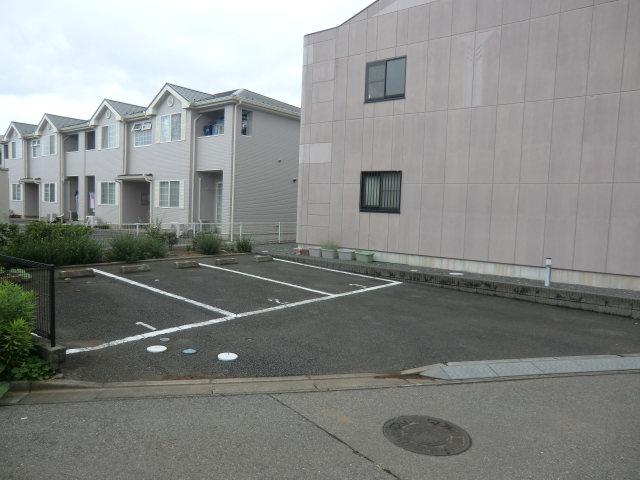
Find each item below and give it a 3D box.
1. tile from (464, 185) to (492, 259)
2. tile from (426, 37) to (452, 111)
[{"bbox_3d":[3.921,-0.466,10.955,0.607,1.830,0.050,5,6,36],"label":"tile"},{"bbox_3d":[3.000,-4.160,11.238,0.600,1.808,0.050,5,6,37],"label":"tile"}]

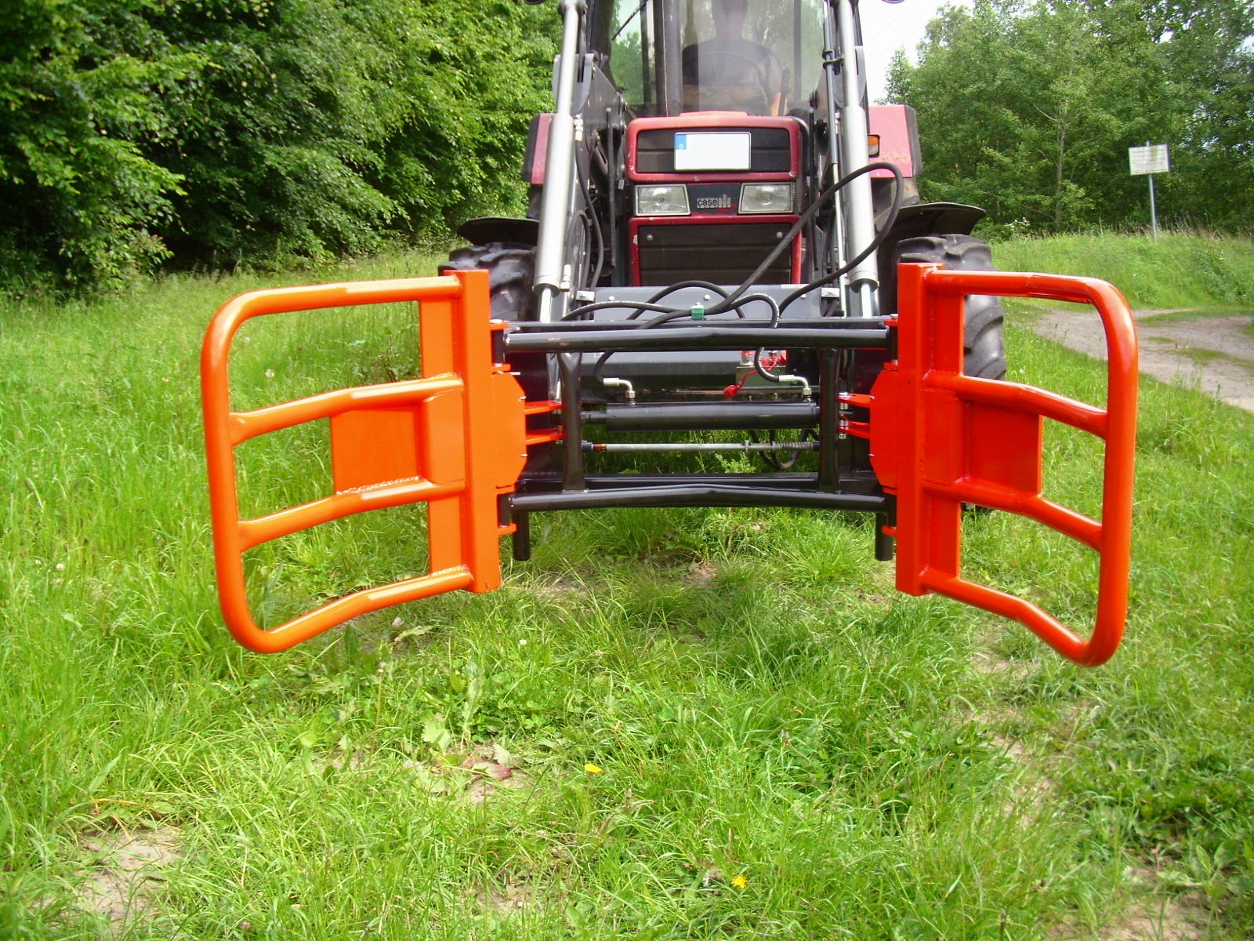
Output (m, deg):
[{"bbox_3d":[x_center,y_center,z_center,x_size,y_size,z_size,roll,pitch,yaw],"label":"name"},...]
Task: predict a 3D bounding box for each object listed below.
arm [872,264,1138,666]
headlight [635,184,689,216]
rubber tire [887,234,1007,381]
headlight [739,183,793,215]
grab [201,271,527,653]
[{"bbox_3d":[0.898,-0.051,3.235,0.175,0.878,1.086,-4,11,-17],"label":"arm"},{"bbox_3d":[0.124,-0.911,4.524,0.182,0.102,0.080,0,11,7],"label":"headlight"},{"bbox_3d":[1.208,-0.300,5.163,0.360,1.200,1.200,0,11,7],"label":"rubber tire"},{"bbox_3d":[0.466,-0.909,4.489,0.182,0.102,0.080,0,11,7],"label":"headlight"},{"bbox_3d":[-0.640,-0.046,3.380,0.207,0.878,1.071,6,13,36],"label":"grab"}]

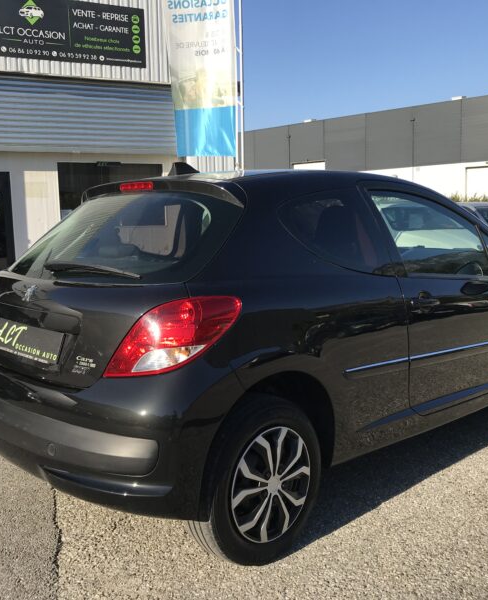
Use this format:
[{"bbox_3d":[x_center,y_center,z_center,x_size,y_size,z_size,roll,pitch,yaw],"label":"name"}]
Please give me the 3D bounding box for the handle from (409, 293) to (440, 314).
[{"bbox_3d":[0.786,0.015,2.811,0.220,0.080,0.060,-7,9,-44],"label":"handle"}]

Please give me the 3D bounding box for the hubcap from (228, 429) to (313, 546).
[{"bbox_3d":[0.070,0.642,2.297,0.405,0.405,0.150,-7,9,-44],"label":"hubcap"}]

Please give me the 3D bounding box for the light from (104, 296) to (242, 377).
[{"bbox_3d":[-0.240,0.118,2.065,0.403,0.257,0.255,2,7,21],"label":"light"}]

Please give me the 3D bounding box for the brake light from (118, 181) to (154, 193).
[{"bbox_3d":[-0.448,-0.479,2.741,0.035,0.036,0.245,-7,9,-44],"label":"brake light"}]

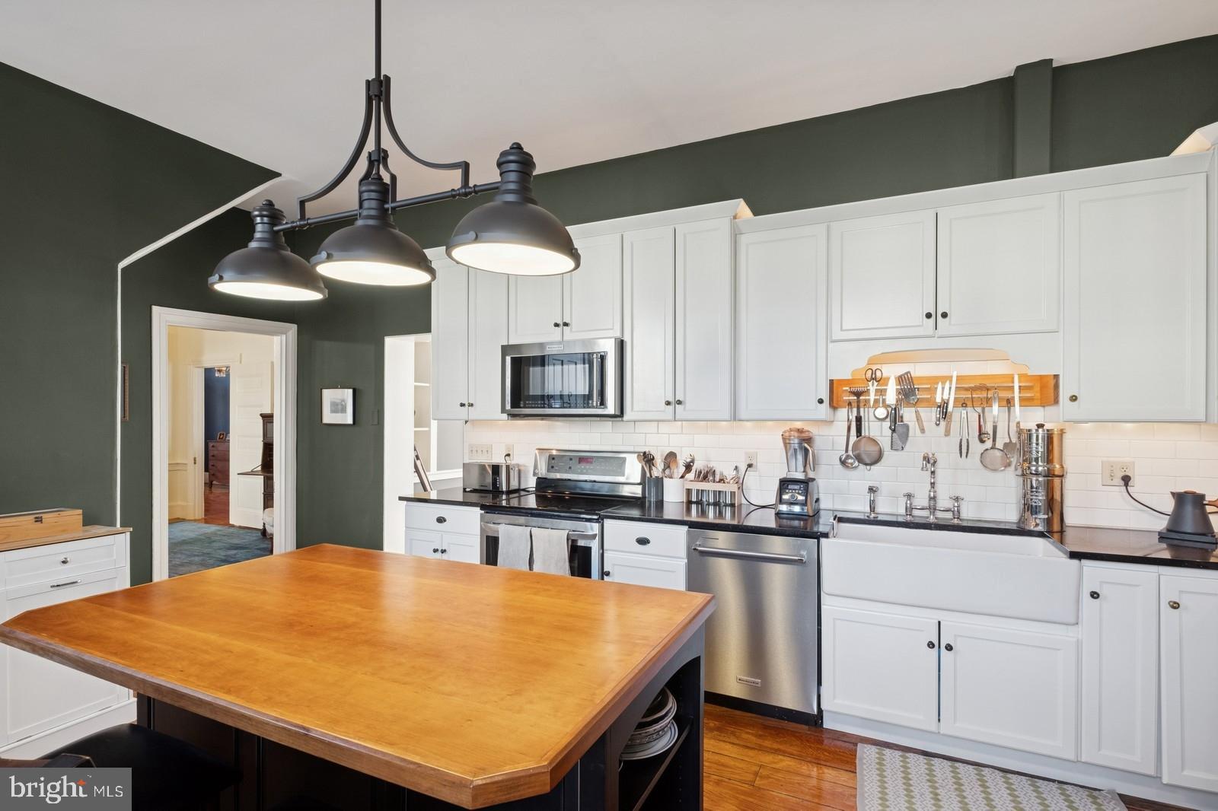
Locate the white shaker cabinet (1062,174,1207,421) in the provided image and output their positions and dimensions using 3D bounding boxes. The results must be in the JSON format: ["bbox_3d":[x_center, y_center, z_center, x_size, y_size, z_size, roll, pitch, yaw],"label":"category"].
[{"bbox_3d":[2.174,-0.413,2.461,0.446,0.956,0.320,0,-1,25],"label":"white shaker cabinet"}]

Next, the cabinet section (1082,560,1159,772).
[{"bbox_3d":[1.994,0.966,2.377,0.218,0.732,0.590,0,0,25],"label":"cabinet section"}]

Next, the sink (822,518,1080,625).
[{"bbox_3d":[1.431,0.702,2.519,0.901,0.246,0.445,0,0,25],"label":"sink"}]

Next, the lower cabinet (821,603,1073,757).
[{"bbox_3d":[1.478,1.111,2.611,0.902,0.460,0.600,0,-1,25],"label":"lower cabinet"}]

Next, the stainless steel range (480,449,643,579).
[{"bbox_3d":[-0.267,0.874,3.345,0.760,1.200,0.670,0,0,25],"label":"stainless steel range"}]

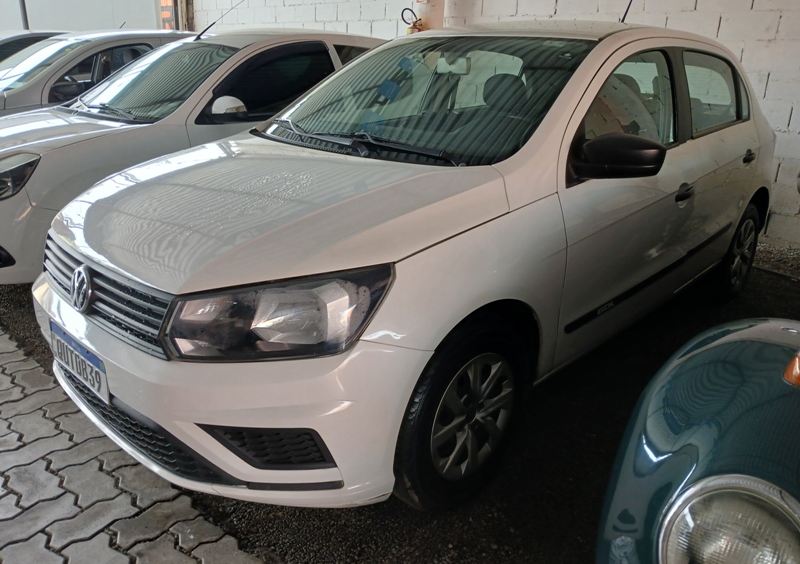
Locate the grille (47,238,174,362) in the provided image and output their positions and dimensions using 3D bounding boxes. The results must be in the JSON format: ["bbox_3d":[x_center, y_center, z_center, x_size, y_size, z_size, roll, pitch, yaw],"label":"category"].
[{"bbox_3d":[-0.849,-0.002,1.649,0.880,0.180,0.115,18,26,41],"label":"grille"}]

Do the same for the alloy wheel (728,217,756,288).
[{"bbox_3d":[1.909,-0.179,3.479,0.160,0.402,0.402,18,26,41],"label":"alloy wheel"}]

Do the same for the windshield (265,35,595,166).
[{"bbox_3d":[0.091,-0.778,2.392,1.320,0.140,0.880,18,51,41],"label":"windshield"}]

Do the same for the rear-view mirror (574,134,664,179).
[{"bbox_3d":[0.693,-0.400,1.896,0.220,0.138,0.165,18,26,41],"label":"rear-view mirror"}]

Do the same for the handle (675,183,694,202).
[{"bbox_3d":[1.150,-0.358,2.413,0.050,0.060,0.170,18,26,41],"label":"handle"}]

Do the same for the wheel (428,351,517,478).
[{"bbox_3d":[0.176,0.382,1.815,0.160,0.402,0.402,18,26,41],"label":"wheel"}]

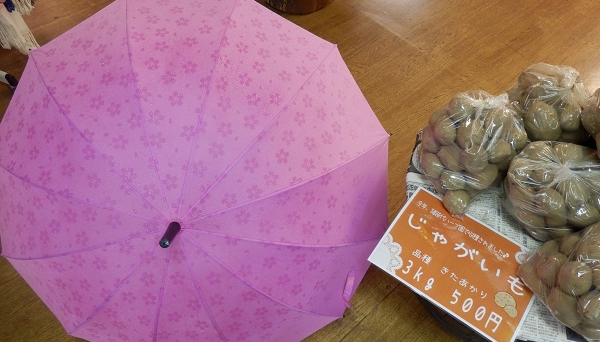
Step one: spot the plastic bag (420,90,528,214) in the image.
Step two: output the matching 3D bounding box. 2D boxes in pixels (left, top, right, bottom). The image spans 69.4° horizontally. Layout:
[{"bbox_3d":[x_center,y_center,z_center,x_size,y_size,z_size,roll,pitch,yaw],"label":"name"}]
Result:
[{"bbox_3d":[0.365,-0.052,0.913,0.210,0.200,0.225,3,57,0],"label":"plastic bag"}]

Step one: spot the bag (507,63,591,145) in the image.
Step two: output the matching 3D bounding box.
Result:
[{"bbox_3d":[0.552,-0.132,0.973,0.190,0.200,0.205,3,57,0],"label":"bag"}]

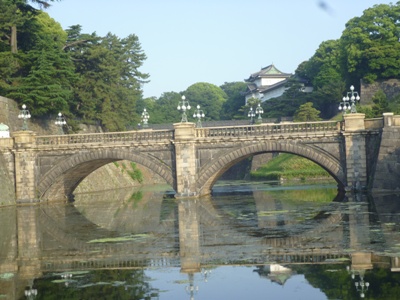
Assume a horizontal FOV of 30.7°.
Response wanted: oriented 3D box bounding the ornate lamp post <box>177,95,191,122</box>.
[{"bbox_3d":[-1.570,-4.042,72.667,1.350,2.738,1.350,-3,-2,7],"label":"ornate lamp post"}]

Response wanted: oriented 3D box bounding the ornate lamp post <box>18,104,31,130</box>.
[{"bbox_3d":[-18.020,-3.255,74.789,1.350,2.738,1.350,-3,-2,7],"label":"ornate lamp post"}]

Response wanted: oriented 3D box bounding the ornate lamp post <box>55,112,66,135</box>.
[{"bbox_3d":[-16.512,-2.985,86.384,1.350,2.738,1.350,-3,-2,7],"label":"ornate lamp post"}]

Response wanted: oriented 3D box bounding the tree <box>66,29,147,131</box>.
[{"bbox_3d":[-15.883,-11.933,125.000,14.080,17.857,13.000,-3,-2,0],"label":"tree"}]

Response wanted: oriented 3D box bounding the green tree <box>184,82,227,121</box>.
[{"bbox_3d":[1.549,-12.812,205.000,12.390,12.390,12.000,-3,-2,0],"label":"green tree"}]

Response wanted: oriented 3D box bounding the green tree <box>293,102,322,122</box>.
[{"bbox_3d":[22.888,-7.878,155.000,6.387,4.471,6.000,-3,-2,0],"label":"green tree"}]

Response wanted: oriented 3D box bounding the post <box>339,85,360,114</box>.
[{"bbox_3d":[14.881,-4.829,70.544,1.350,2.738,1.350,-3,-2,7],"label":"post"}]

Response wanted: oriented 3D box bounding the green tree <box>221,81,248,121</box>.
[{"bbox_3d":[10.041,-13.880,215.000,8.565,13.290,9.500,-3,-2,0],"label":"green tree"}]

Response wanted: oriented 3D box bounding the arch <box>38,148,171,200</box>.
[{"bbox_3d":[-8.639,2.528,79.333,14.172,4.845,12.396,-3,-2,7],"label":"arch"}]

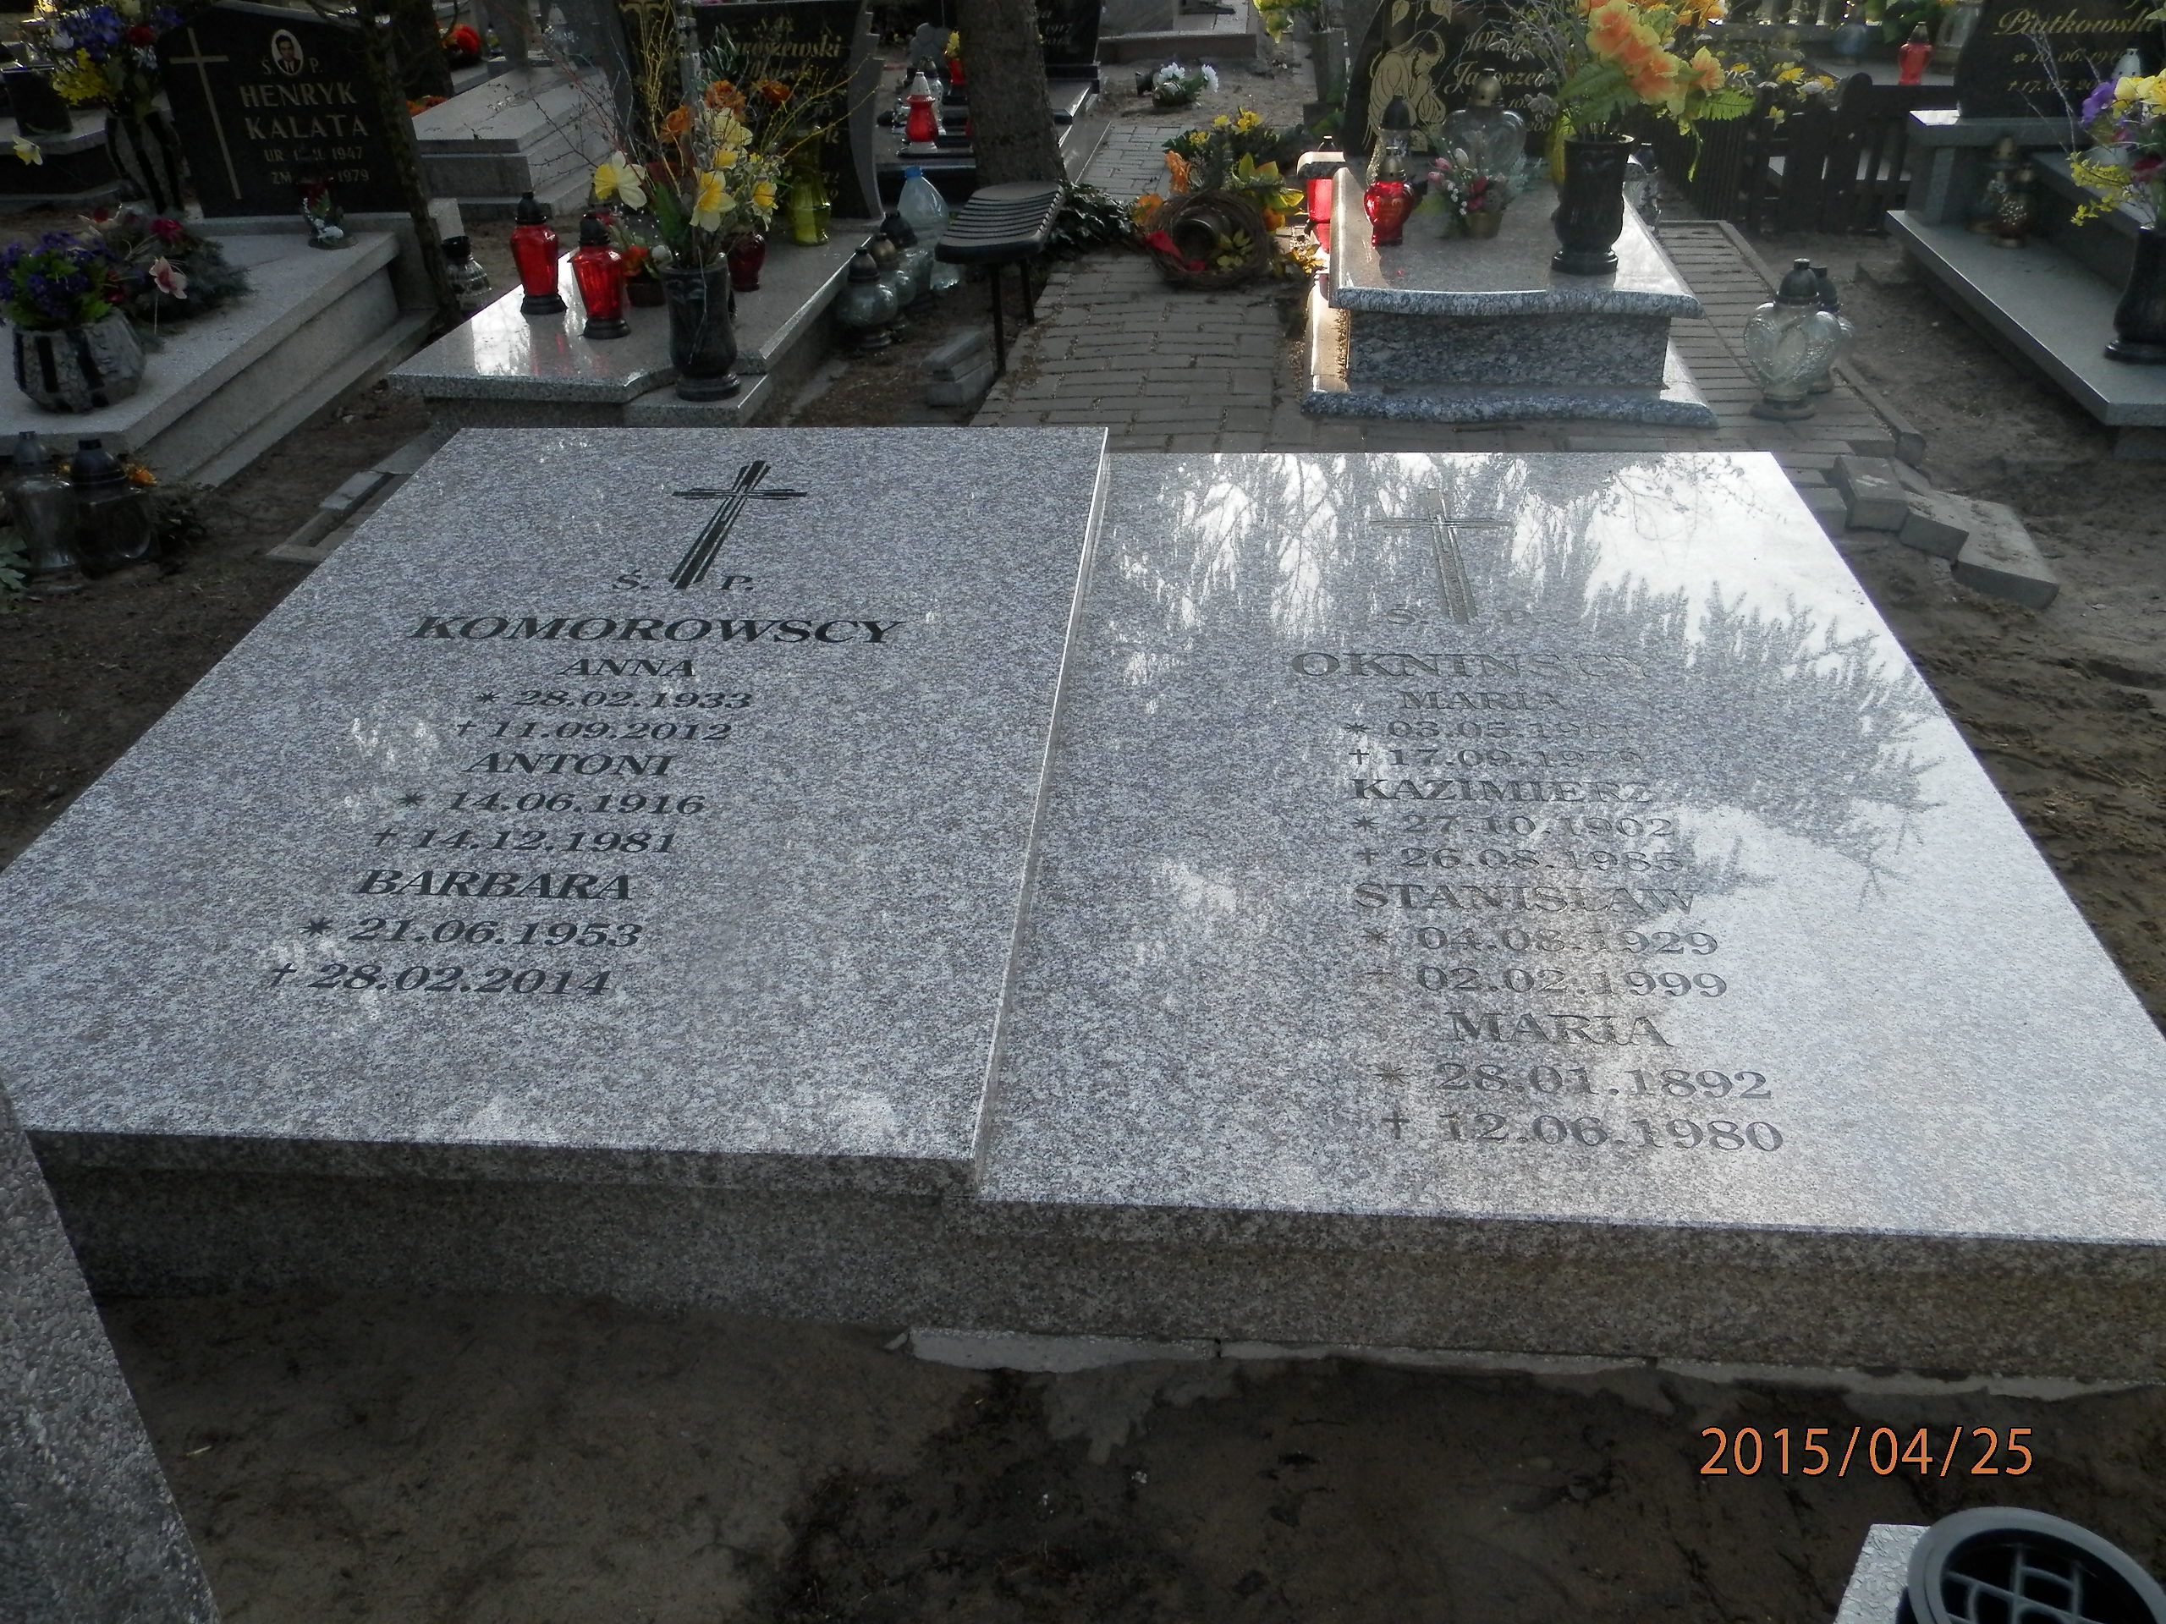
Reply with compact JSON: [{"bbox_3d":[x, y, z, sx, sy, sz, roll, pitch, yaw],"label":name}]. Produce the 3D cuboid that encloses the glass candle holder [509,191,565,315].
[{"bbox_3d":[-1.308,-1.332,4.172,0.113,0.271,0.113,1,30,5],"label":"glass candle holder"}]

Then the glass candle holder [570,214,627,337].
[{"bbox_3d":[-1.091,-1.211,3.952,0.115,0.265,0.115,-1,31,0],"label":"glass candle holder"}]

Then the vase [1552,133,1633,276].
[{"bbox_3d":[1.131,-1.350,3.885,0.149,0.274,0.149,3,30,8],"label":"vase"}]

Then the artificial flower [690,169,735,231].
[{"bbox_3d":[-0.752,-1.244,3.562,0.085,0.112,0.065,5,31,12],"label":"artificial flower"}]

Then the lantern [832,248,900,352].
[{"bbox_3d":[-0.552,-1.323,4.515,0.166,0.244,0.166,1,30,5],"label":"lantern"}]

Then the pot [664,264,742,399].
[{"bbox_3d":[-0.811,-1.022,3.713,0.144,0.267,0.144,-1,30,1],"label":"pot"}]

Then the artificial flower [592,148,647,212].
[{"bbox_3d":[-0.964,-1.317,3.650,0.070,0.110,0.105,-25,38,-33],"label":"artificial flower"}]

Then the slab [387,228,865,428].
[{"bbox_3d":[-1.040,-1.172,4.338,0.794,0.185,1.438,1,30,5],"label":"slab"}]

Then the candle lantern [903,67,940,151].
[{"bbox_3d":[-0.526,-2.281,5.689,0.118,0.235,0.118,-1,31,0],"label":"candle lantern"}]

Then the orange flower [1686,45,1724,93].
[{"bbox_3d":[1.320,-1.579,3.720,0.070,0.085,0.085,22,38,33],"label":"orange flower"}]

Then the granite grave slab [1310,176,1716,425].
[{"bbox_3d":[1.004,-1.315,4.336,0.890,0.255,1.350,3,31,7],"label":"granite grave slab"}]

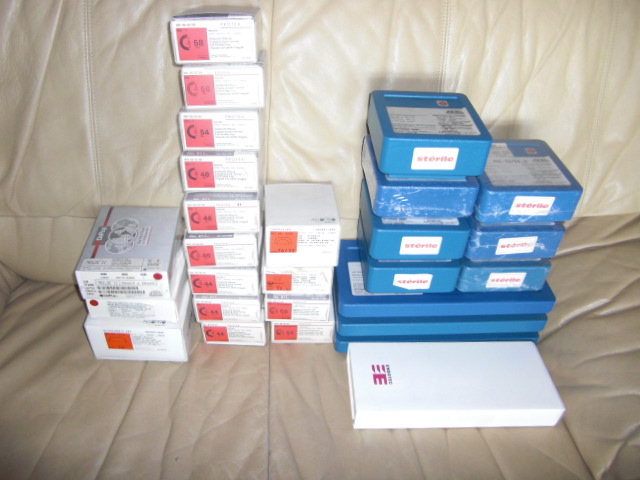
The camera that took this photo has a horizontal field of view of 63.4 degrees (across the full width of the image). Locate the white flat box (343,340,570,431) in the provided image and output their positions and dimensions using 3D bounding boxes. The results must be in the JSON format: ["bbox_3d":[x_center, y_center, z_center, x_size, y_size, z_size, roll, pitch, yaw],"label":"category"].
[{"bbox_3d":[0.185,0.205,0.741,0.280,0.042,0.113,0,40,-3],"label":"white flat box"}]

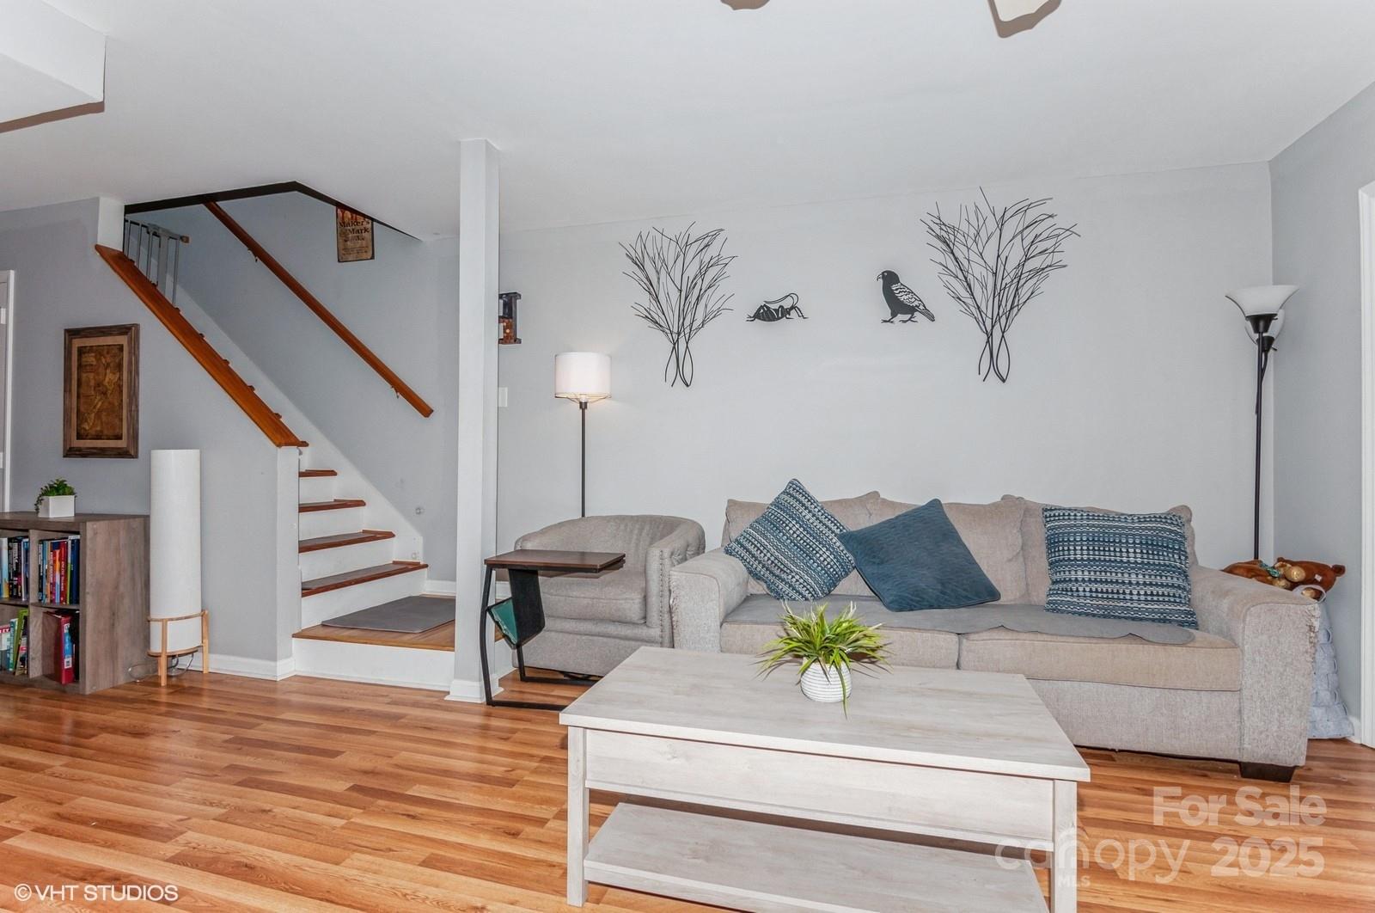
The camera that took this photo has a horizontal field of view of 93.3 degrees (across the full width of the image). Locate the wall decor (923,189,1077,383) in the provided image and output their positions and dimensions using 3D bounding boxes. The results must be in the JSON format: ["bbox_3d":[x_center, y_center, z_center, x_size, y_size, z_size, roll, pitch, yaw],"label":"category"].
[{"bbox_3d":[1.574,-0.866,3.283,0.730,1.000,0.040,0,-1,14],"label":"wall decor"}]

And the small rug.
[{"bbox_3d":[-1.497,0.860,3.581,0.610,0.012,0.750,0,-1,14],"label":"small rug"}]

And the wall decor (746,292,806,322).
[{"bbox_3d":[0.491,-0.817,3.563,0.340,0.178,0.025,0,-1,14],"label":"wall decor"}]

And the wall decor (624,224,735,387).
[{"bbox_3d":[-0.060,-0.866,3.698,0.700,0.955,0.040,0,-1,14],"label":"wall decor"}]

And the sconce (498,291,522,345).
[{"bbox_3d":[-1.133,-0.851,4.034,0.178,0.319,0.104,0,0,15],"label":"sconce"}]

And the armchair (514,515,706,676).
[{"bbox_3d":[-0.366,0.697,3.339,0.805,0.742,0.773,0,0,19],"label":"armchair"}]

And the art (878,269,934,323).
[{"bbox_3d":[1.172,-0.859,3.481,0.298,0.303,0.026,0,0,15],"label":"art"}]

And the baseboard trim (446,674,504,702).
[{"bbox_3d":[-0.956,1.023,2.920,0.180,0.097,0.180,0,-1,14],"label":"baseboard trim"}]

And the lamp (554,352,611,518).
[{"bbox_3d":[-0.599,0.236,3.737,0.314,1.669,0.314,0,0,15],"label":"lamp"}]

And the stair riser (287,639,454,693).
[{"bbox_3d":[-1.476,0.972,3.055,0.910,0.195,0.030,0,-1,14],"label":"stair riser"}]

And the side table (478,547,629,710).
[{"bbox_3d":[-0.581,0.751,2.865,0.554,0.627,0.350,0,0,15],"label":"side table"}]

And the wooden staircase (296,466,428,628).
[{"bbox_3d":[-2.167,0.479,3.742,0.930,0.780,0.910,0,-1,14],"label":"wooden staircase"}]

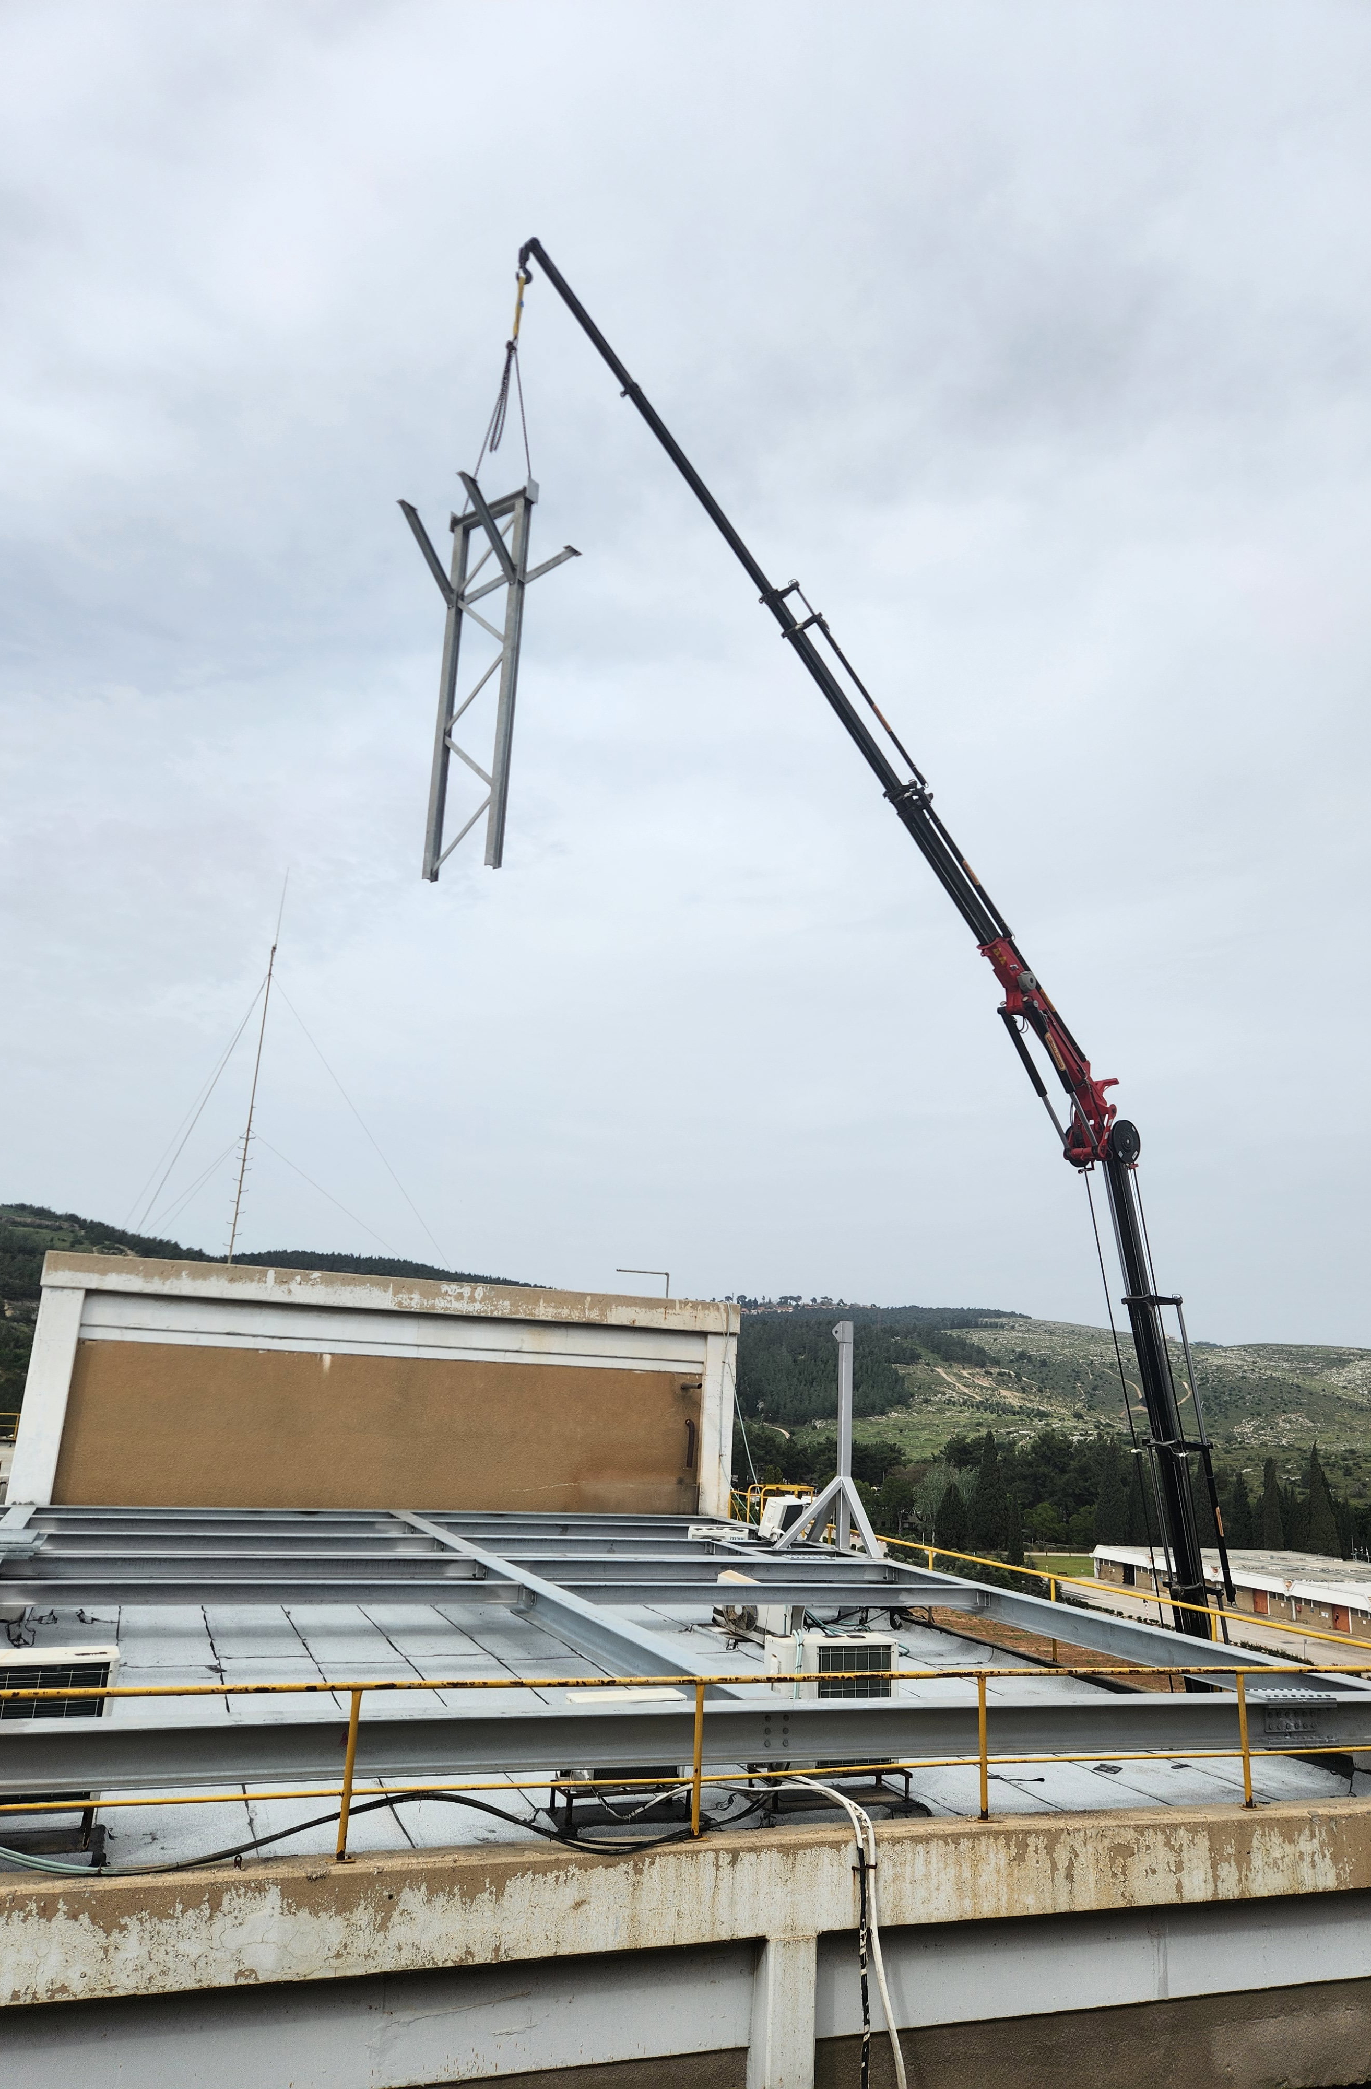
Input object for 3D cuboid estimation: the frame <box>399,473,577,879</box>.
[{"bbox_3d":[-2.316,-4.102,15.528,1.160,4.650,2.000,-8,-17,36],"label":"frame"}]

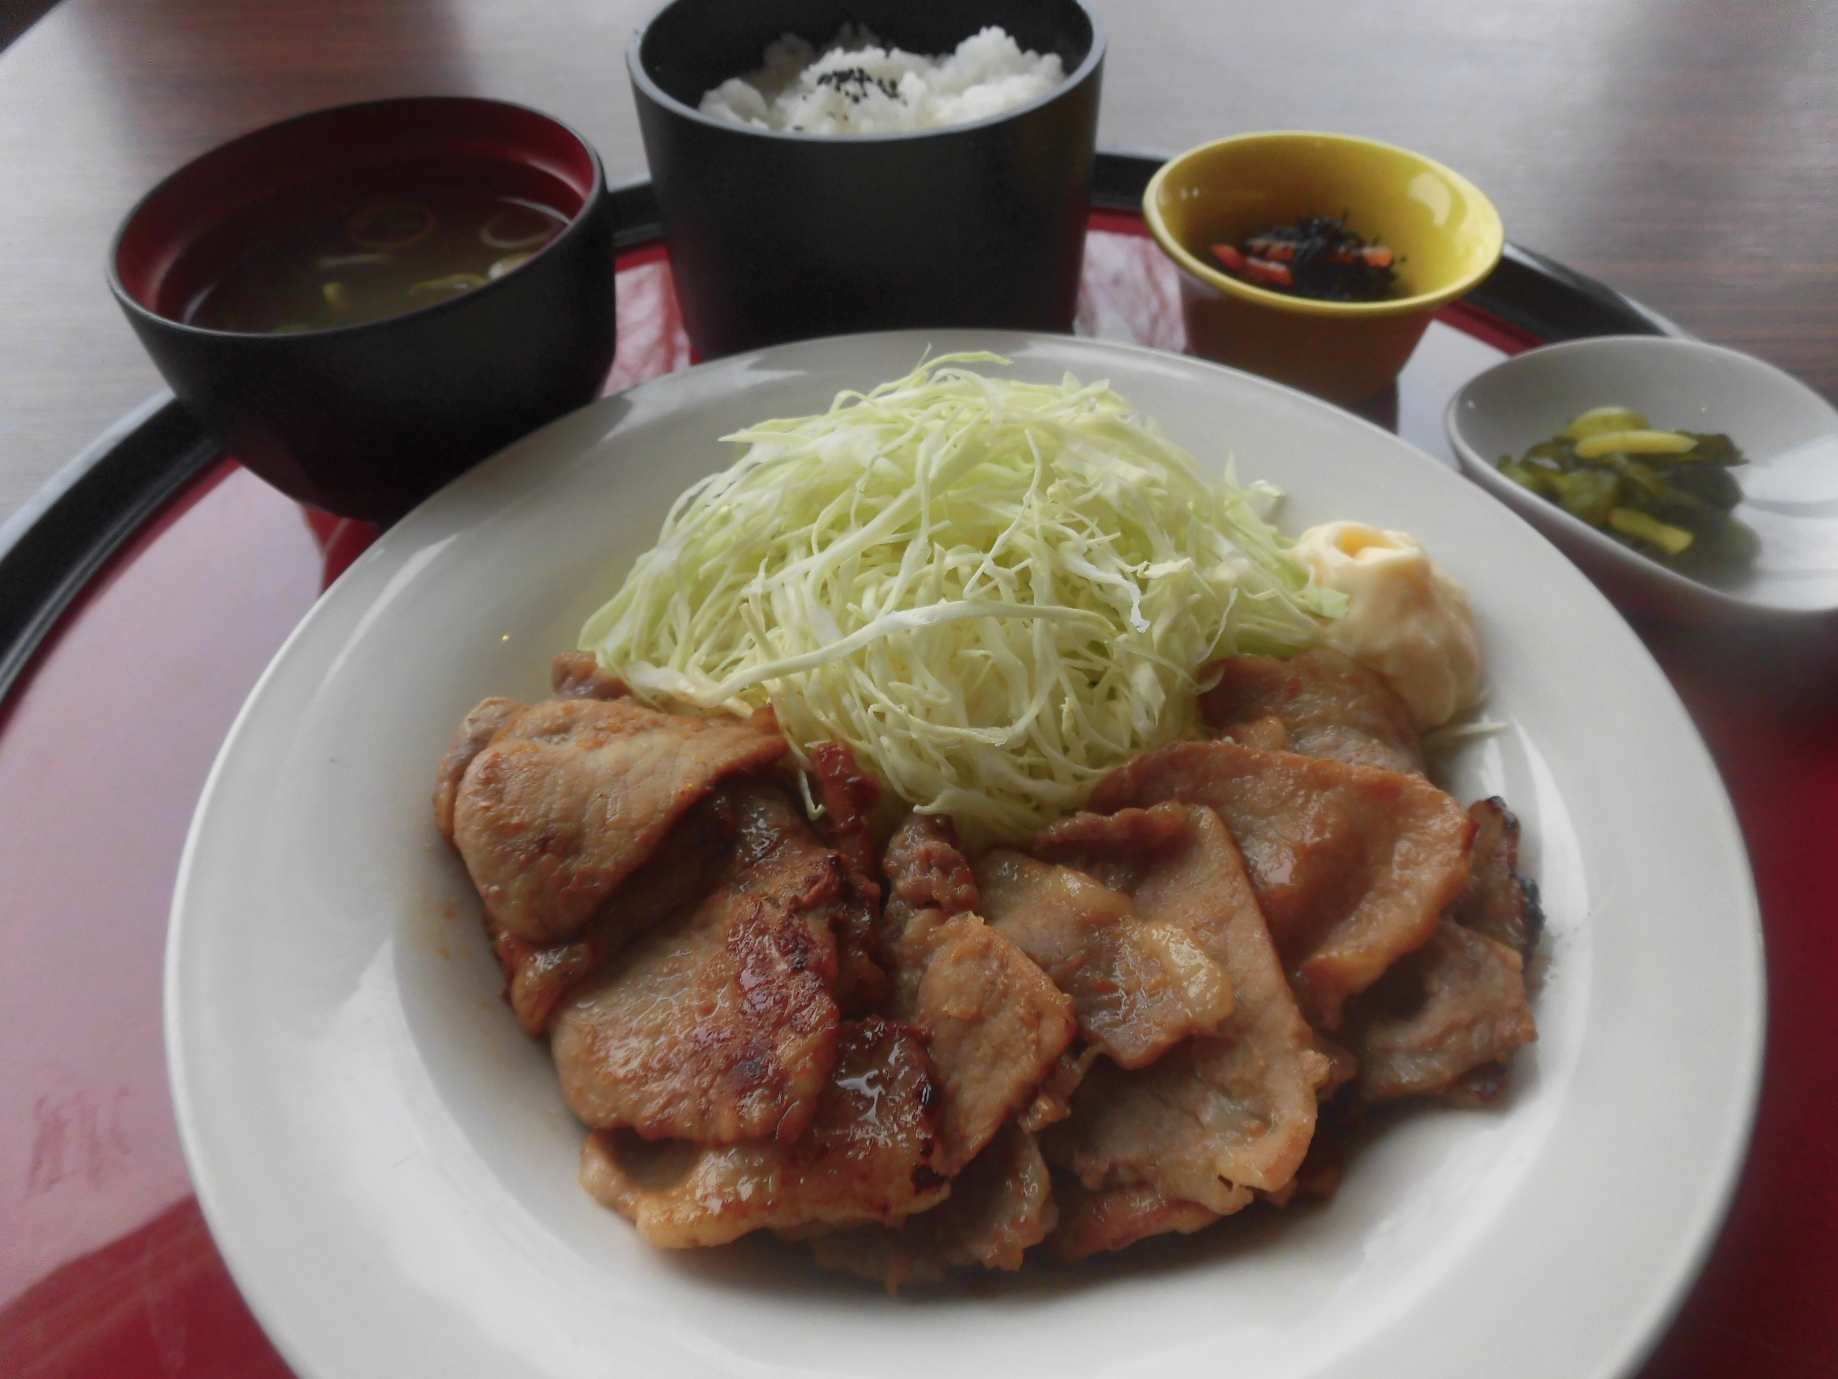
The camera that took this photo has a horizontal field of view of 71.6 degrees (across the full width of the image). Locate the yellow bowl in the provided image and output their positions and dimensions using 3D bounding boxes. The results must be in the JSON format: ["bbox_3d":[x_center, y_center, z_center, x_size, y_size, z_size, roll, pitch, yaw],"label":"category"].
[{"bbox_3d":[0.103,-0.108,0.343,0.090,0.044,0.090,-1,48,1],"label":"yellow bowl"}]

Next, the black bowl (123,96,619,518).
[{"bbox_3d":[-0.127,-0.088,0.318,0.109,0.070,0.109,-3,48,0],"label":"black bowl"}]

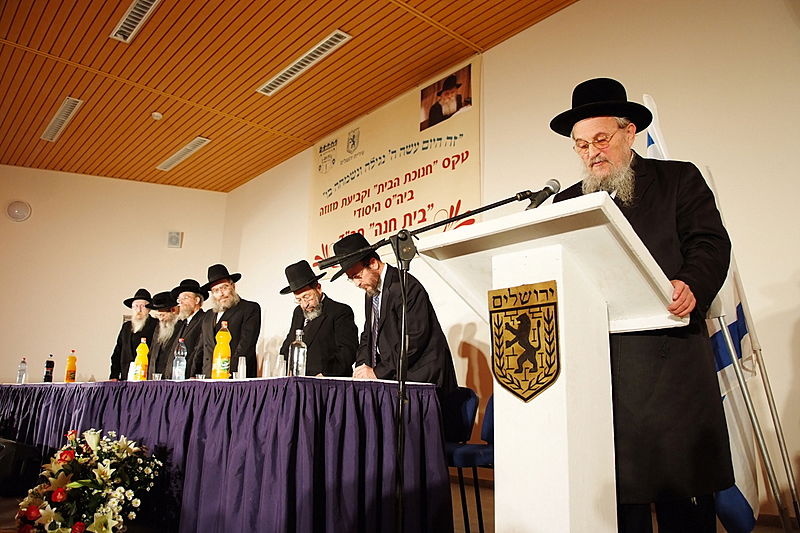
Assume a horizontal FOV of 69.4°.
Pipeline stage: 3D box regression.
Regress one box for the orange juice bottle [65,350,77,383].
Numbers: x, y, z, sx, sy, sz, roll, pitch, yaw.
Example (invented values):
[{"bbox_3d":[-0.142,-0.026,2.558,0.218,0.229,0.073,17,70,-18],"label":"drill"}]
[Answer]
[{"bbox_3d":[-3.286,1.002,5.766,0.092,0.325,0.092,11,-15,-39],"label":"orange juice bottle"}]

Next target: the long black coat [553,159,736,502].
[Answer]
[{"bbox_3d":[0.858,0.192,1.982,0.430,1.224,0.570,13,-16,-44],"label":"long black coat"}]

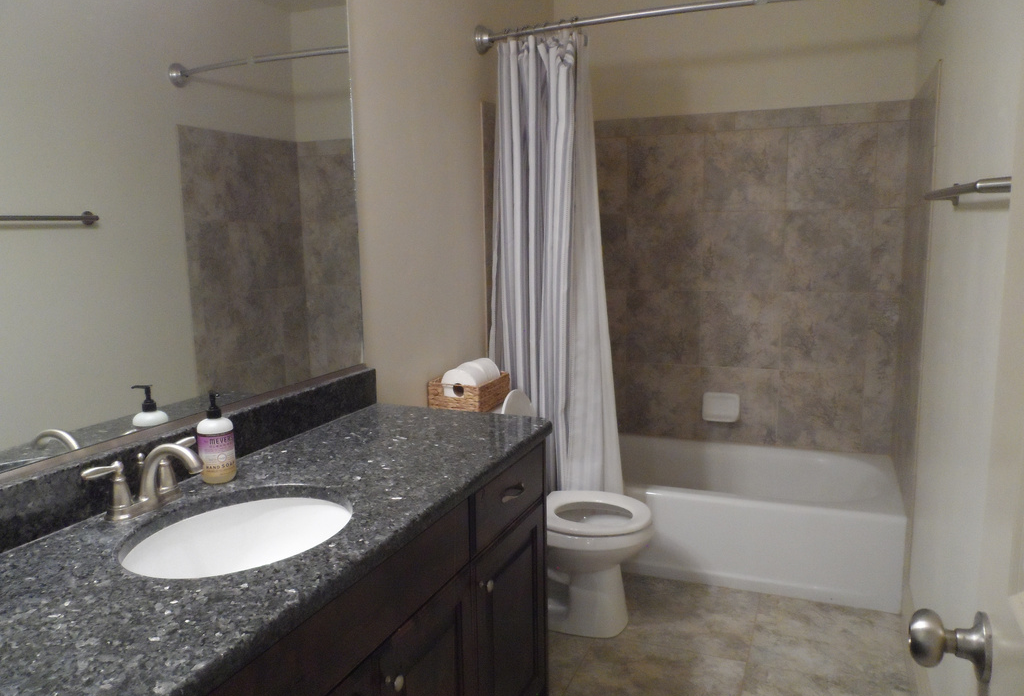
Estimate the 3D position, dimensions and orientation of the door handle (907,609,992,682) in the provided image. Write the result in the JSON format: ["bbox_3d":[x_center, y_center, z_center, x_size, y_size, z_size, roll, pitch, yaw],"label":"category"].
[{"bbox_3d":[0.421,0.286,0.693,0.066,0.066,0.066,2,9,23],"label":"door handle"}]

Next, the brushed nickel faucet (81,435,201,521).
[{"bbox_3d":[-0.614,0.229,1.264,0.175,0.122,0.235,2,9,23],"label":"brushed nickel faucet"}]

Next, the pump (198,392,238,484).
[{"bbox_3d":[-0.597,0.174,1.430,0.068,0.182,0.068,-6,10,-30],"label":"pump"}]

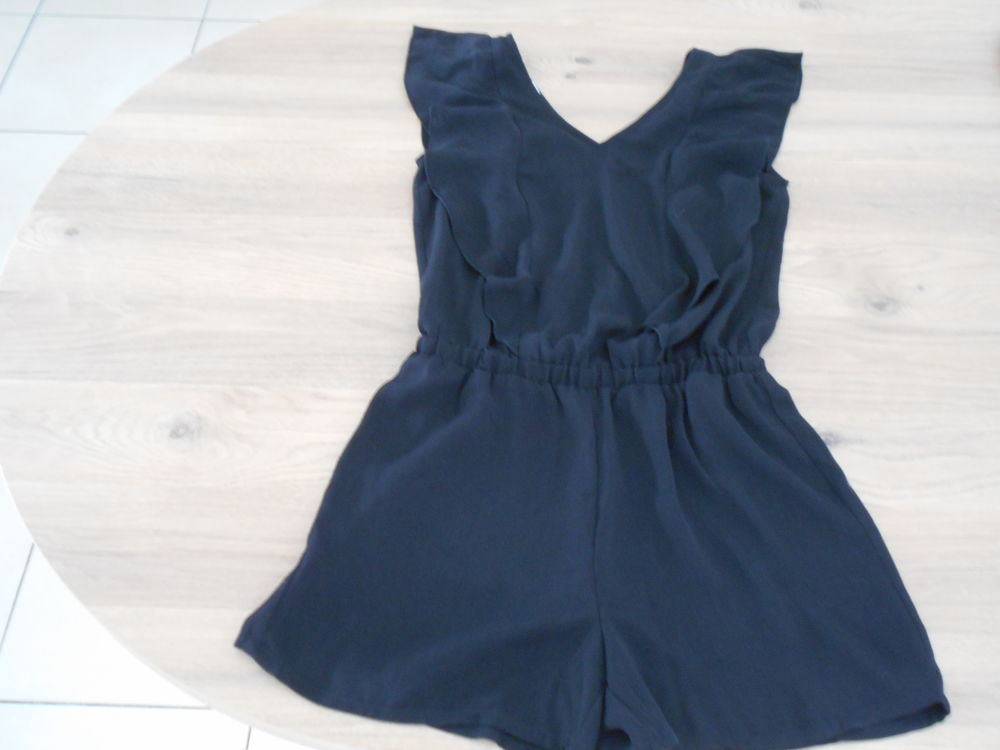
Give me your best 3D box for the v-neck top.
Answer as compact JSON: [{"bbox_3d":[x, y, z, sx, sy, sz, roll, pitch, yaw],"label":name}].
[{"bbox_3d":[0.113,-0.217,1.103,0.492,0.035,0.504,5,56,2],"label":"v-neck top"}]

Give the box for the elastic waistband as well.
[{"bbox_3d":[0.089,-0.010,0.972,0.347,0.022,0.052,5,56,2],"label":"elastic waistband"}]

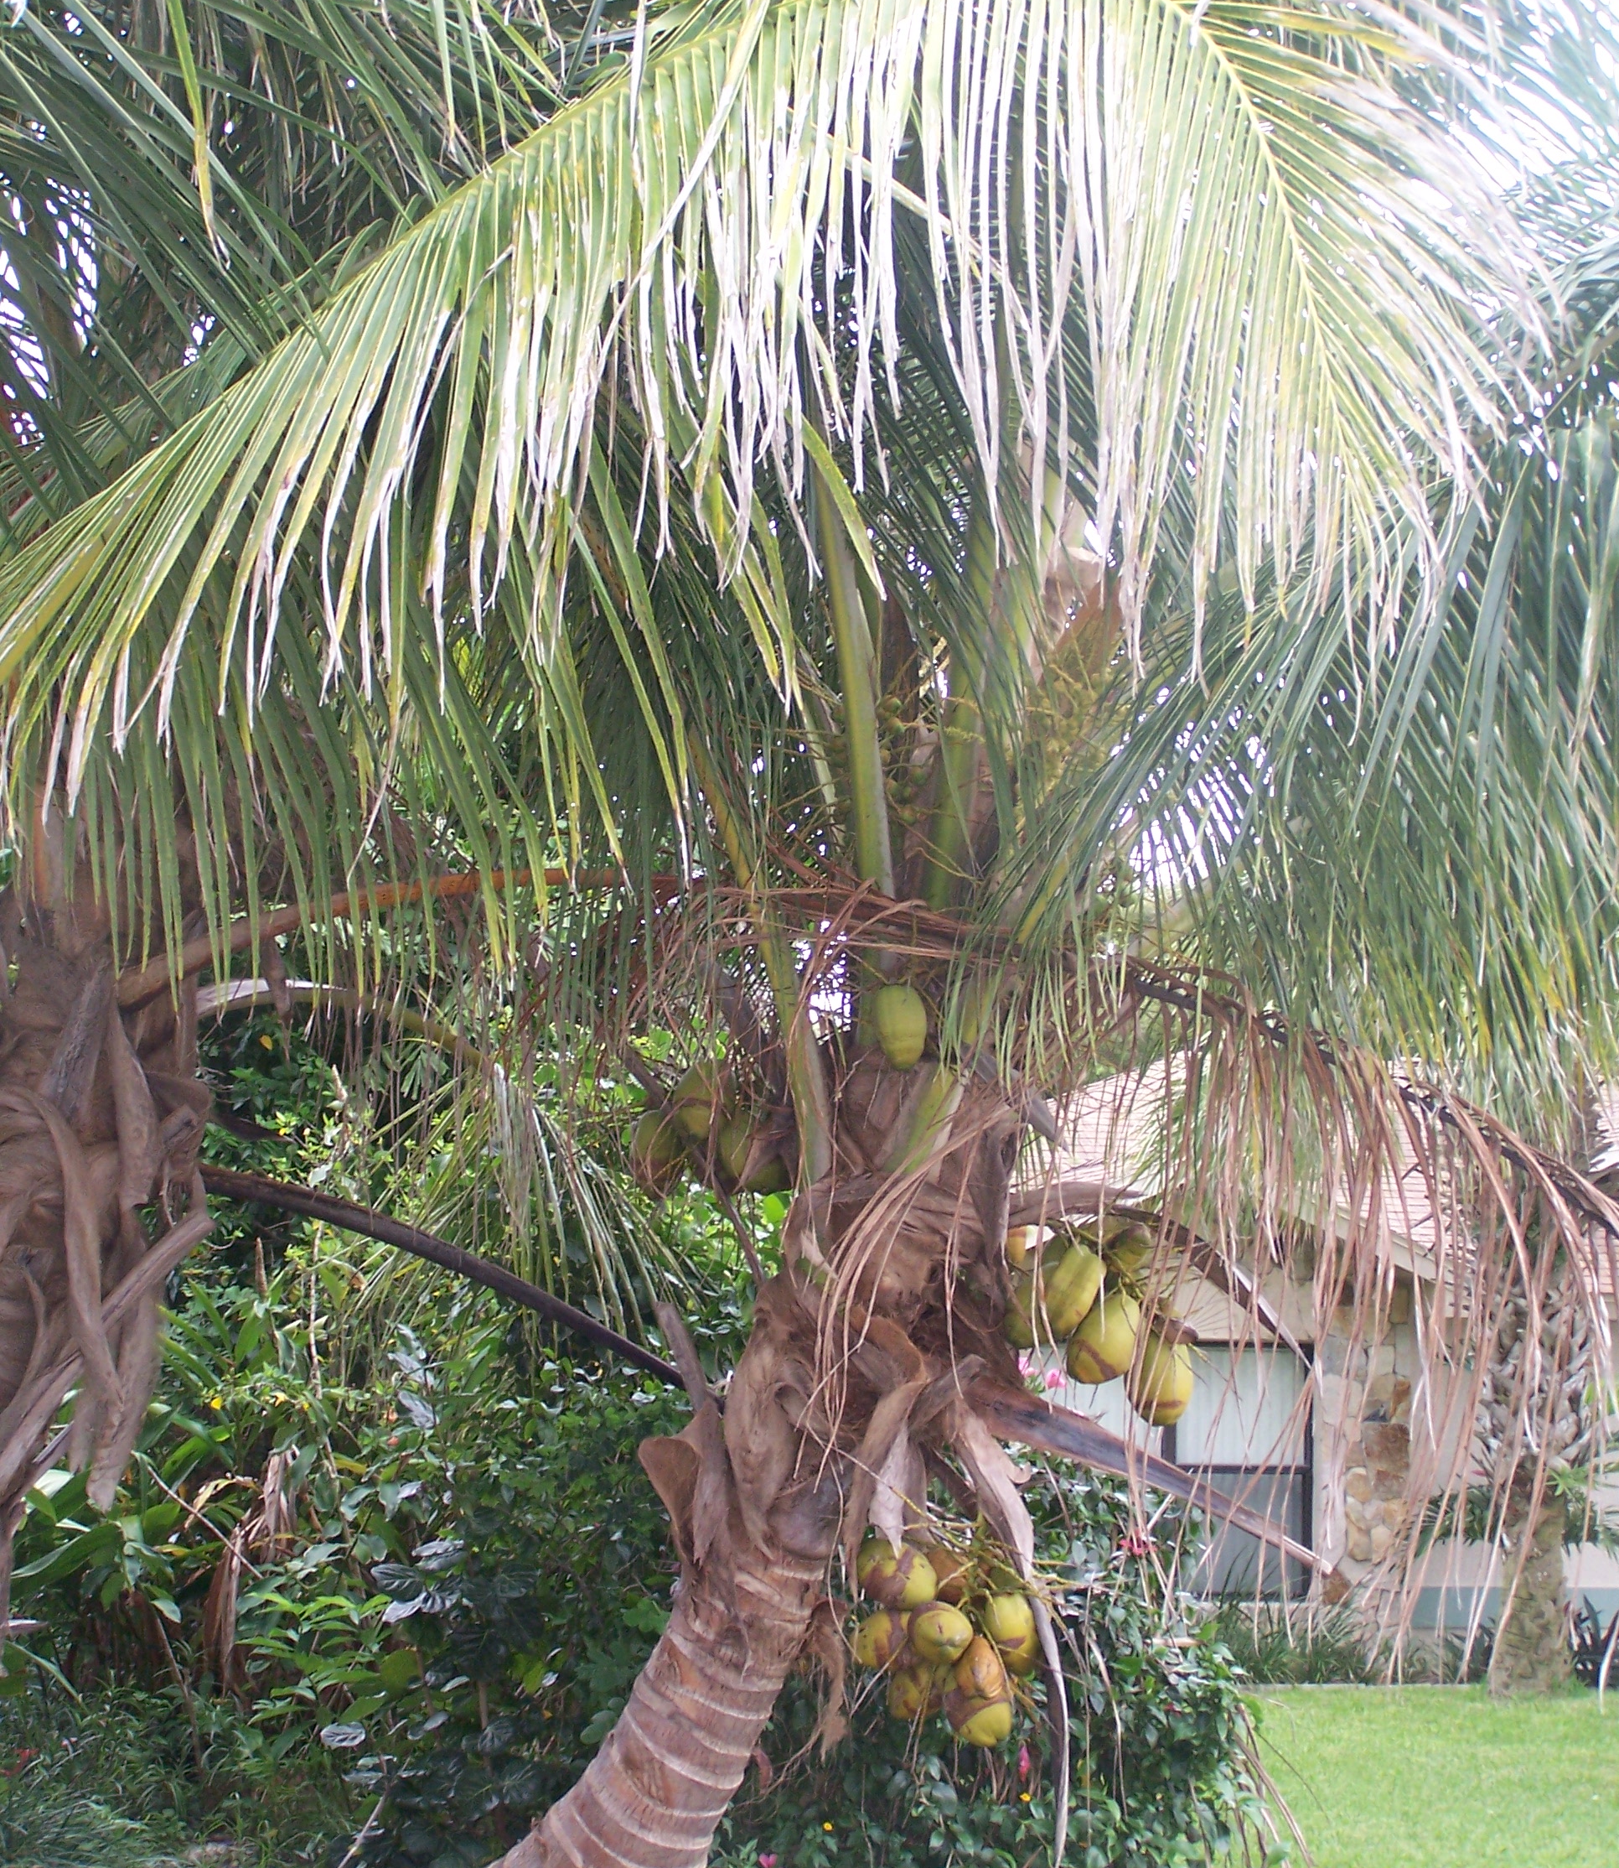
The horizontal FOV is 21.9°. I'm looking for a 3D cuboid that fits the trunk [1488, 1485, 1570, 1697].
[{"bbox_3d":[4.223,3.852,24.500,0.460,1.250,0.460,0,-7,0],"label":"trunk"}]

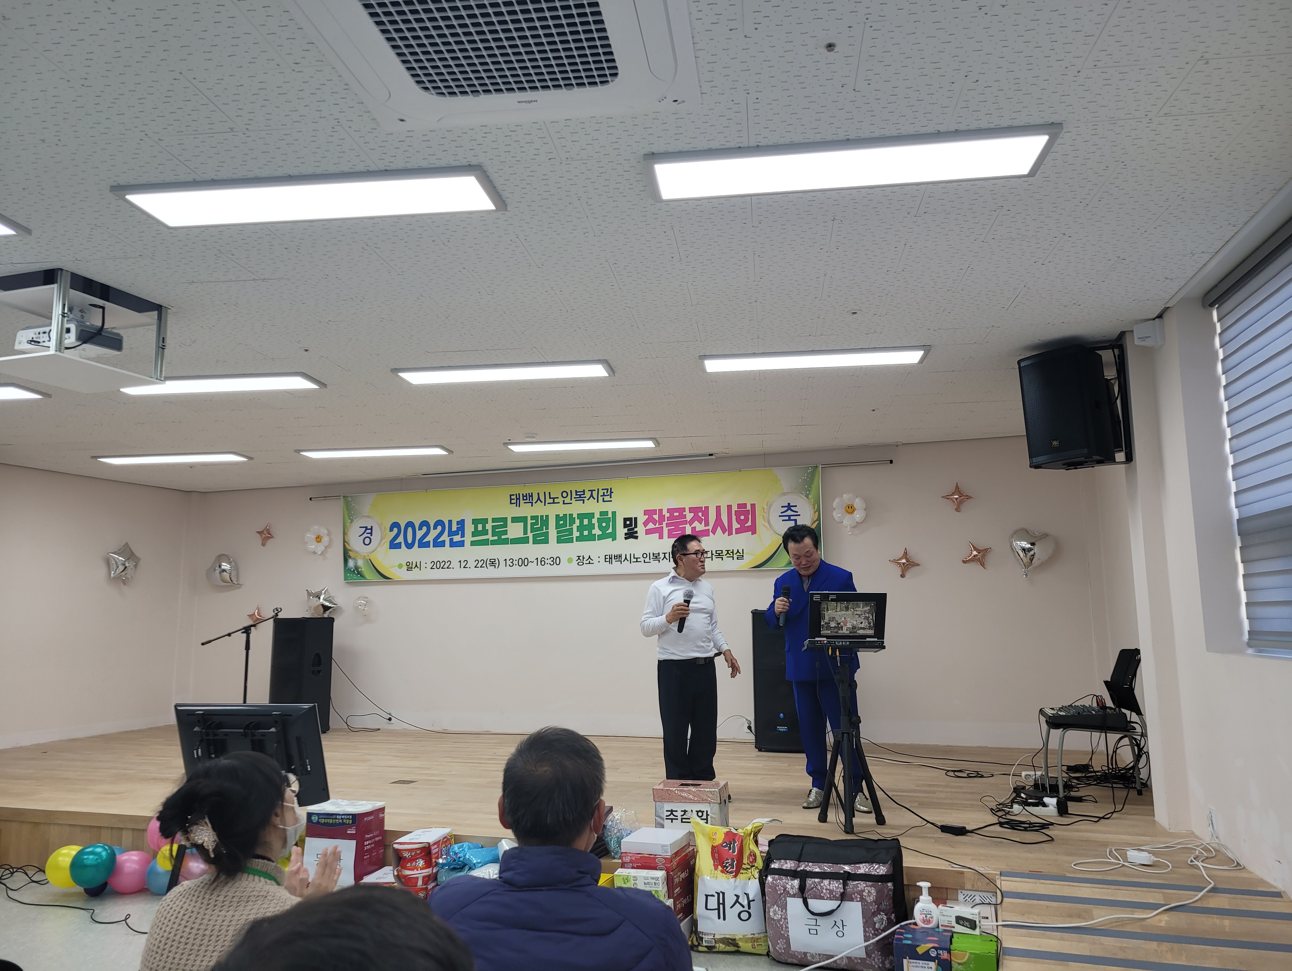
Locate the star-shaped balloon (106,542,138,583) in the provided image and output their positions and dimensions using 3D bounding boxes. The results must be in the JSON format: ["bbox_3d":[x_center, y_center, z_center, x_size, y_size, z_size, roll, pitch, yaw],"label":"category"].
[{"bbox_3d":[-5.286,0.782,9.829,0.160,0.400,0.360,-3,-8,19],"label":"star-shaped balloon"}]

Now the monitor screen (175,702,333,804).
[{"bbox_3d":[-2.275,1.543,5.590,0.897,0.581,0.091,-2,10,11],"label":"monitor screen"}]

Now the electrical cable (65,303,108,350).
[{"bbox_3d":[-2.488,-0.702,4.284,0.220,0.200,0.170,-4,-8,20],"label":"electrical cable"}]

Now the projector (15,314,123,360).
[{"bbox_3d":[-2.588,-0.641,4.377,0.352,0.090,0.250,-3,-8,20],"label":"projector"}]

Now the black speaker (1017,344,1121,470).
[{"bbox_3d":[2.274,-0.407,5.221,0.350,0.588,0.345,1,-7,-41],"label":"black speaker"}]

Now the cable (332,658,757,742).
[{"bbox_3d":[-1.103,1.969,9.042,4.326,0.717,0.350,-3,-8,19],"label":"cable"}]

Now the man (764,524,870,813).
[{"bbox_3d":[1.011,1.041,5.743,0.577,1.609,0.405,-3,-8,14],"label":"man"}]

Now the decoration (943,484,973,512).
[{"bbox_3d":[2.613,0.102,8.157,0.258,0.243,0.086,-3,-8,20],"label":"decoration"}]

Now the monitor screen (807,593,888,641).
[{"bbox_3d":[1.051,0.682,5.067,0.410,0.261,0.030,-2,9,7],"label":"monitor screen"}]

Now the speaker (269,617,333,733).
[{"bbox_3d":[-3.370,1.870,9.557,0.460,1.110,0.420,-5,-9,27],"label":"speaker"}]

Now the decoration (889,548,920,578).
[{"bbox_3d":[2.194,0.660,8.238,0.253,0.248,0.086,4,-6,20],"label":"decoration"}]

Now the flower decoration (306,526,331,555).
[{"bbox_3d":[-3.443,0.572,10.185,0.290,0.310,0.120,-3,-8,19],"label":"flower decoration"}]

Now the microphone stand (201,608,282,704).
[{"bbox_3d":[-3.788,1.763,9.100,0.740,1.208,0.550,-1,-8,0],"label":"microphone stand"}]

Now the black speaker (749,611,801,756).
[{"bbox_3d":[1.173,1.599,8.069,0.450,1.133,0.455,-3,-8,20],"label":"black speaker"}]

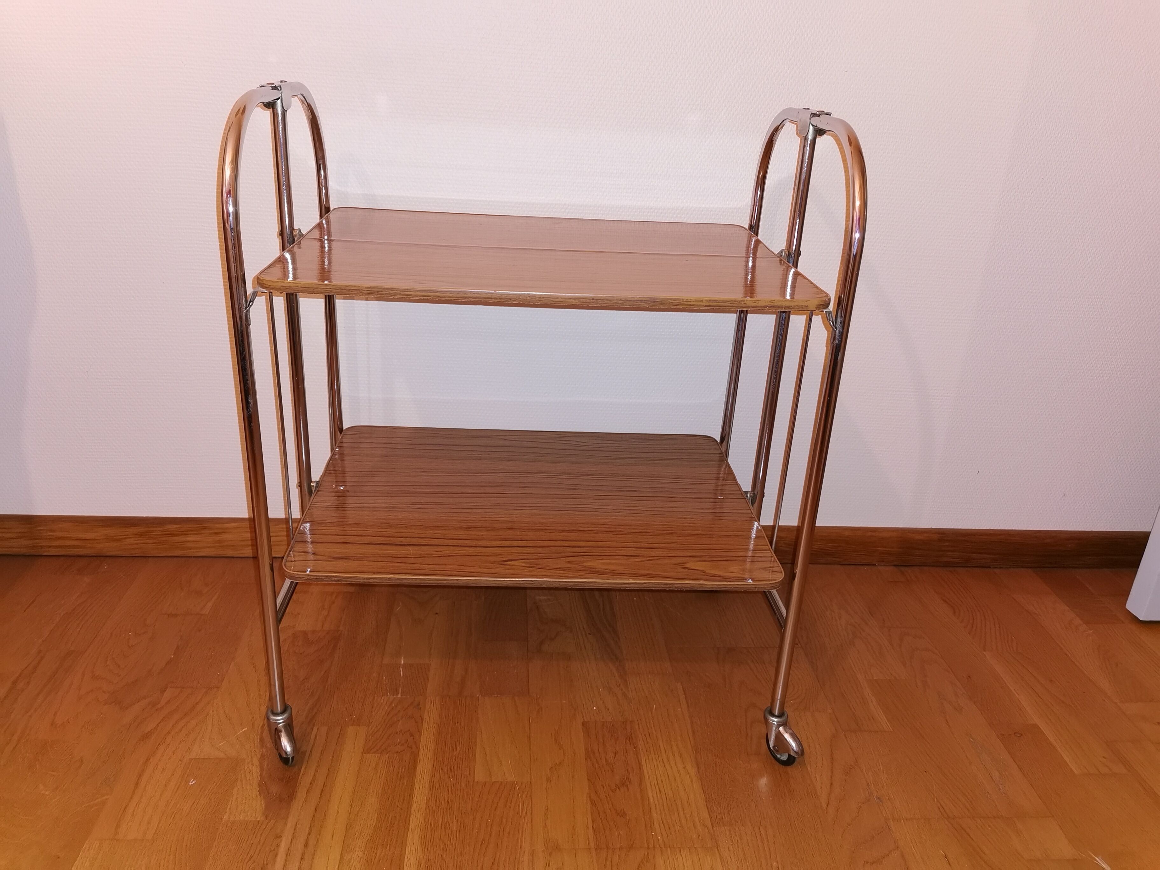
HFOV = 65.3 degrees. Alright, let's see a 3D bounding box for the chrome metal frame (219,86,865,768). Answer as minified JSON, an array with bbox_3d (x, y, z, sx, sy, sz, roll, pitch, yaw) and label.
[{"bbox_3d":[-0.051,-0.032,1.155,0.628,0.756,0.454,2,23,-4],"label":"chrome metal frame"}]

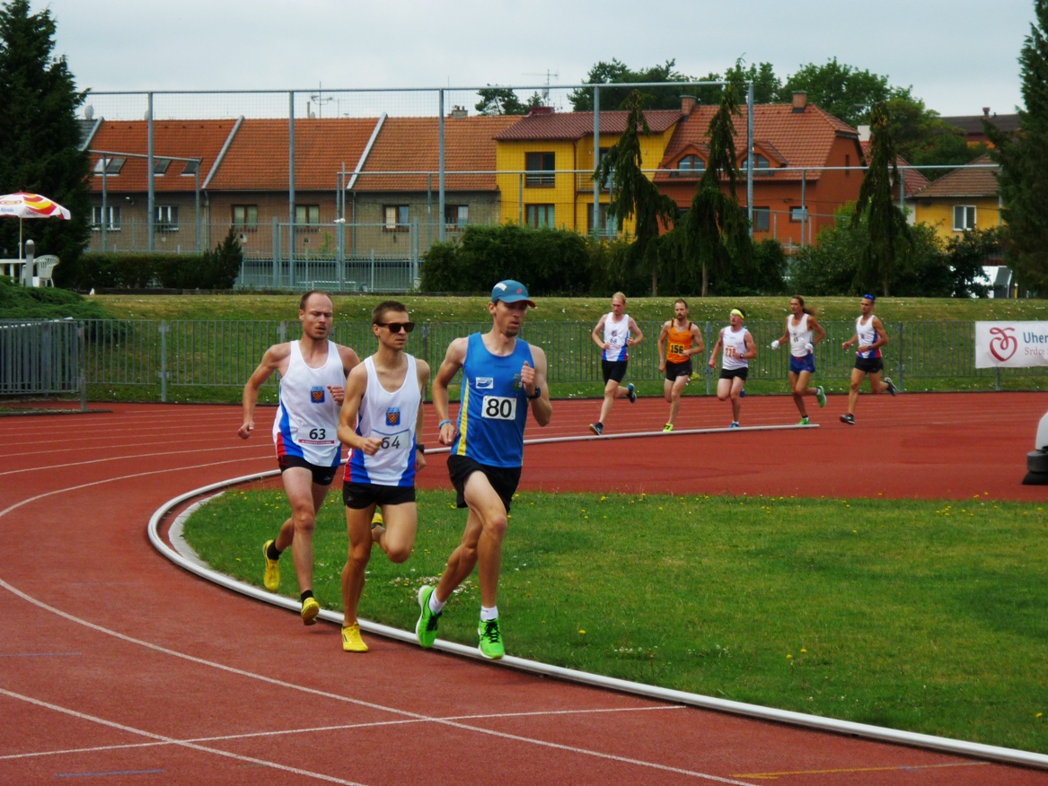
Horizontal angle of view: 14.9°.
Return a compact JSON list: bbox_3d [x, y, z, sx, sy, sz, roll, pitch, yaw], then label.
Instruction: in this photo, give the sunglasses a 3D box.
[{"bbox_3d":[-0.618,-0.310,19.200,0.145,0.048,0.145,-1,3,-30],"label":"sunglasses"}]

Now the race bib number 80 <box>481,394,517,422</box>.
[{"bbox_3d":[-0.111,0.070,18.200,0.158,0.105,0.015,5,5,-16],"label":"race bib number 80"}]

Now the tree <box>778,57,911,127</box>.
[{"bbox_3d":[21.493,-15.864,268.000,9.300,13.200,9.000,0,1,0],"label":"tree"}]

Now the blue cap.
[{"bbox_3d":[-0.047,-0.455,18.250,0.175,0.132,0.255,1,8,-32],"label":"blue cap"}]

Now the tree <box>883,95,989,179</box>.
[{"bbox_3d":[27.015,-14.273,262.000,7.200,10.500,7.000,0,1,0],"label":"tree"}]

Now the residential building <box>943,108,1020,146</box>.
[{"bbox_3d":[37.289,-17.755,330.000,12.000,11.000,10.000,0,2,15],"label":"residential building"}]

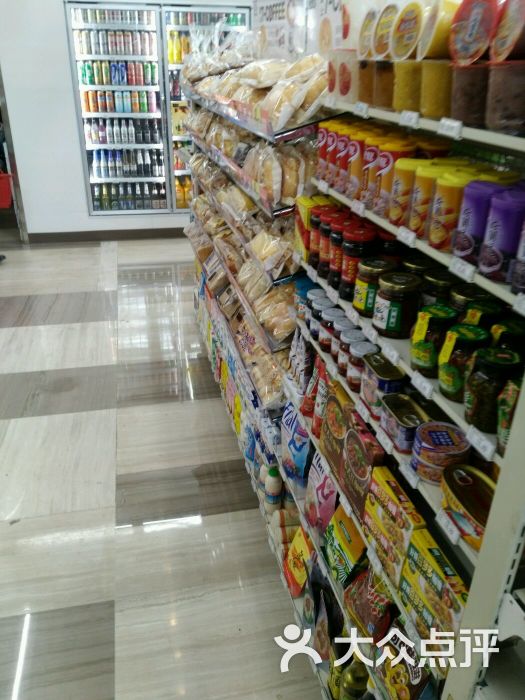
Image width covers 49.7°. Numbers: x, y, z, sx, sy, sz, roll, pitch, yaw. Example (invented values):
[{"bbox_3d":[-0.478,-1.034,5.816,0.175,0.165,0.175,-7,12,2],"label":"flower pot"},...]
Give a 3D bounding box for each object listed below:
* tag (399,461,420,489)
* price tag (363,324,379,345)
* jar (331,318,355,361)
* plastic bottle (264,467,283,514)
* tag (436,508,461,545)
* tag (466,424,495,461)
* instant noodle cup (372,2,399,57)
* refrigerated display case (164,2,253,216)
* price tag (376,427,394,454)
[{"bbox_3d":[0.238,0.202,0.919,0.005,0.020,0.057,6,25,-17],"label":"tag"},{"bbox_3d":[0.255,-0.037,1.338,0.006,0.028,0.070,9,24,-20],"label":"price tag"},{"bbox_3d":[0.218,-0.025,1.530,0.067,0.103,0.067,1,27,-1],"label":"jar"},{"bbox_3d":[0.038,0.492,1.978,0.058,0.180,0.058,-5,27,-12],"label":"plastic bottle"},{"bbox_3d":[0.286,0.272,0.873,0.006,0.019,0.062,9,23,-19],"label":"tag"},{"bbox_3d":[0.296,0.127,0.766,0.006,0.019,0.061,9,23,-19],"label":"tag"},{"bbox_3d":[0.303,-0.654,1.174,0.105,0.100,0.100,2,26,-17],"label":"instant noodle cup"},{"bbox_3d":[-0.521,-2.148,5.161,0.698,1.643,0.600,-5,28,-12],"label":"refrigerated display case"},{"bbox_3d":[0.216,0.162,1.002,0.005,0.020,0.057,6,25,-17],"label":"price tag"}]

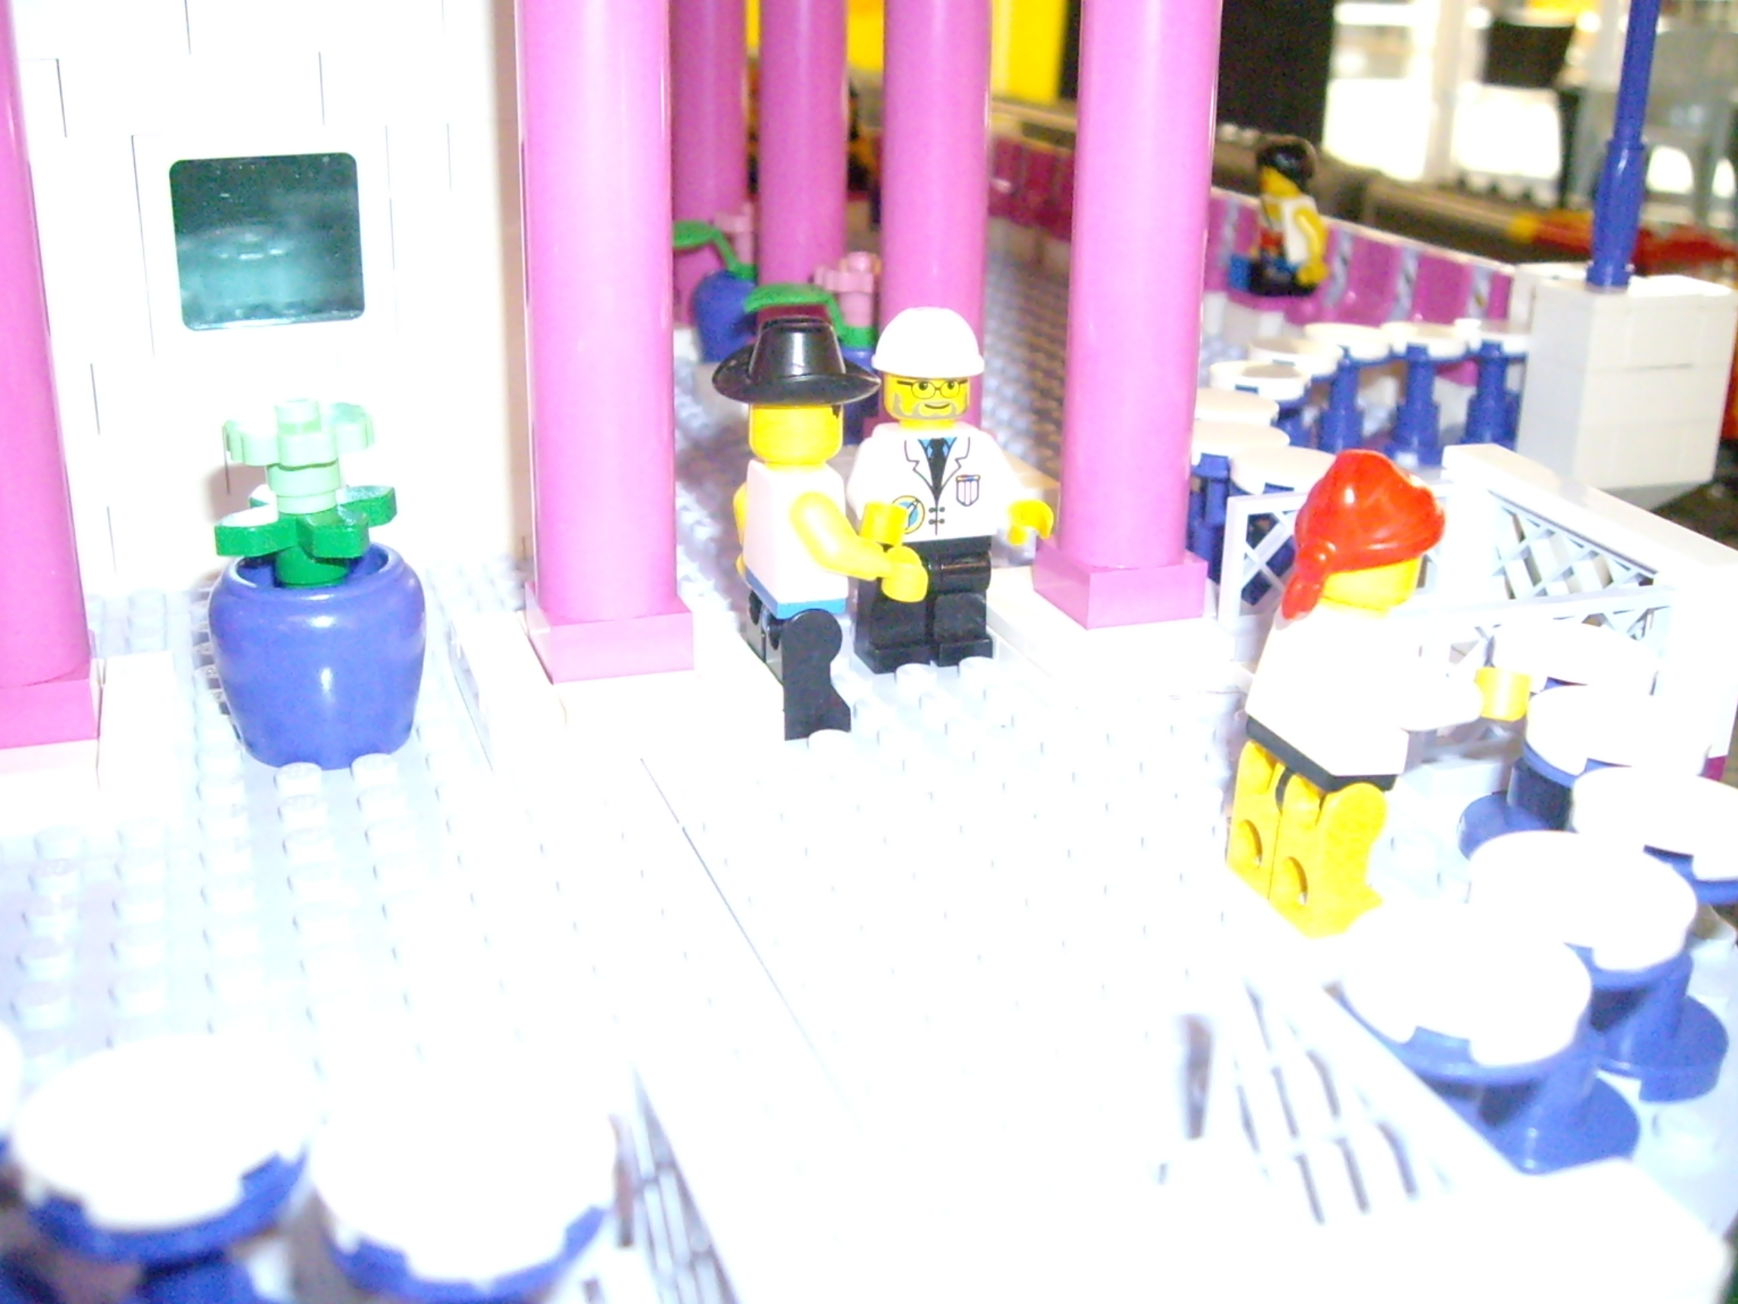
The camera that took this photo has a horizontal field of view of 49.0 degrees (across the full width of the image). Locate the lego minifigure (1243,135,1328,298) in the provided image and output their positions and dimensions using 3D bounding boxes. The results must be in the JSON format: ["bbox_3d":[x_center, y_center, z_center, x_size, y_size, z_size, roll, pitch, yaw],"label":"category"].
[{"bbox_3d":[0.090,-0.096,0.415,0.016,0.033,0.024,-6,22,-19],"label":"lego minifigure"}]

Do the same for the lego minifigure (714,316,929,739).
[{"bbox_3d":[-0.006,-0.014,0.213,0.021,0.045,0.024,-6,22,-19],"label":"lego minifigure"}]

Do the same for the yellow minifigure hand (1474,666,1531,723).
[{"bbox_3d":[0.055,0.003,0.167,0.006,0.005,0.005,-6,22,-19],"label":"yellow minifigure hand"}]

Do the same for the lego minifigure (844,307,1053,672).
[{"bbox_3d":[0.009,-0.018,0.226,0.025,0.043,0.018,-6,22,-19],"label":"lego minifigure"}]

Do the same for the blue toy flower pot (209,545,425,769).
[{"bbox_3d":[-0.059,0.000,0.206,0.022,0.020,0.022,-6,22,-19],"label":"blue toy flower pot"}]

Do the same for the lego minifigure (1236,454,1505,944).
[{"bbox_3d":[0.045,0.002,0.174,0.021,0.043,0.024,-6,22,-19],"label":"lego minifigure"}]

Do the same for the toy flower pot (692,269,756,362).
[{"bbox_3d":[-0.025,-0.067,0.393,0.022,0.020,0.022,1,21,-1],"label":"toy flower pot"}]

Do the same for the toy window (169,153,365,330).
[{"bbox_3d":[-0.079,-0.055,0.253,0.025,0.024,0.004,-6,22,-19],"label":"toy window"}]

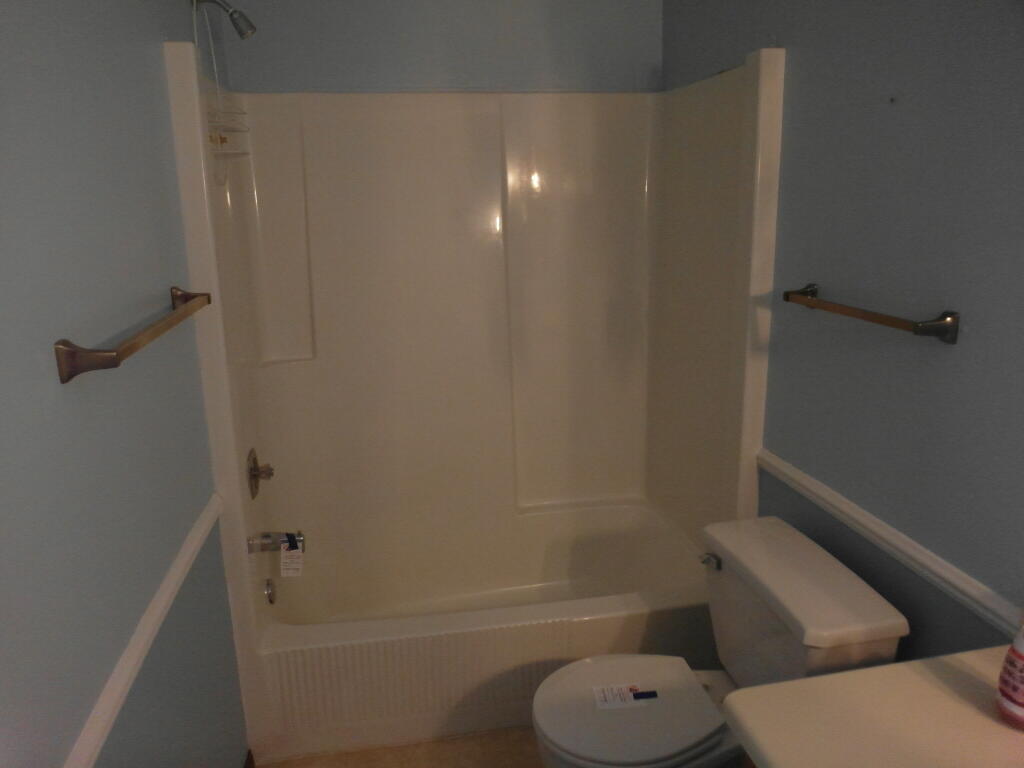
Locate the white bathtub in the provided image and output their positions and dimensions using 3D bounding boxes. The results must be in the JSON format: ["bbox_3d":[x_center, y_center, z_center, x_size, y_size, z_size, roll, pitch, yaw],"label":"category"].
[{"bbox_3d":[-0.068,0.785,2.486,1.484,0.385,0.780,-4,14,-10],"label":"white bathtub"}]

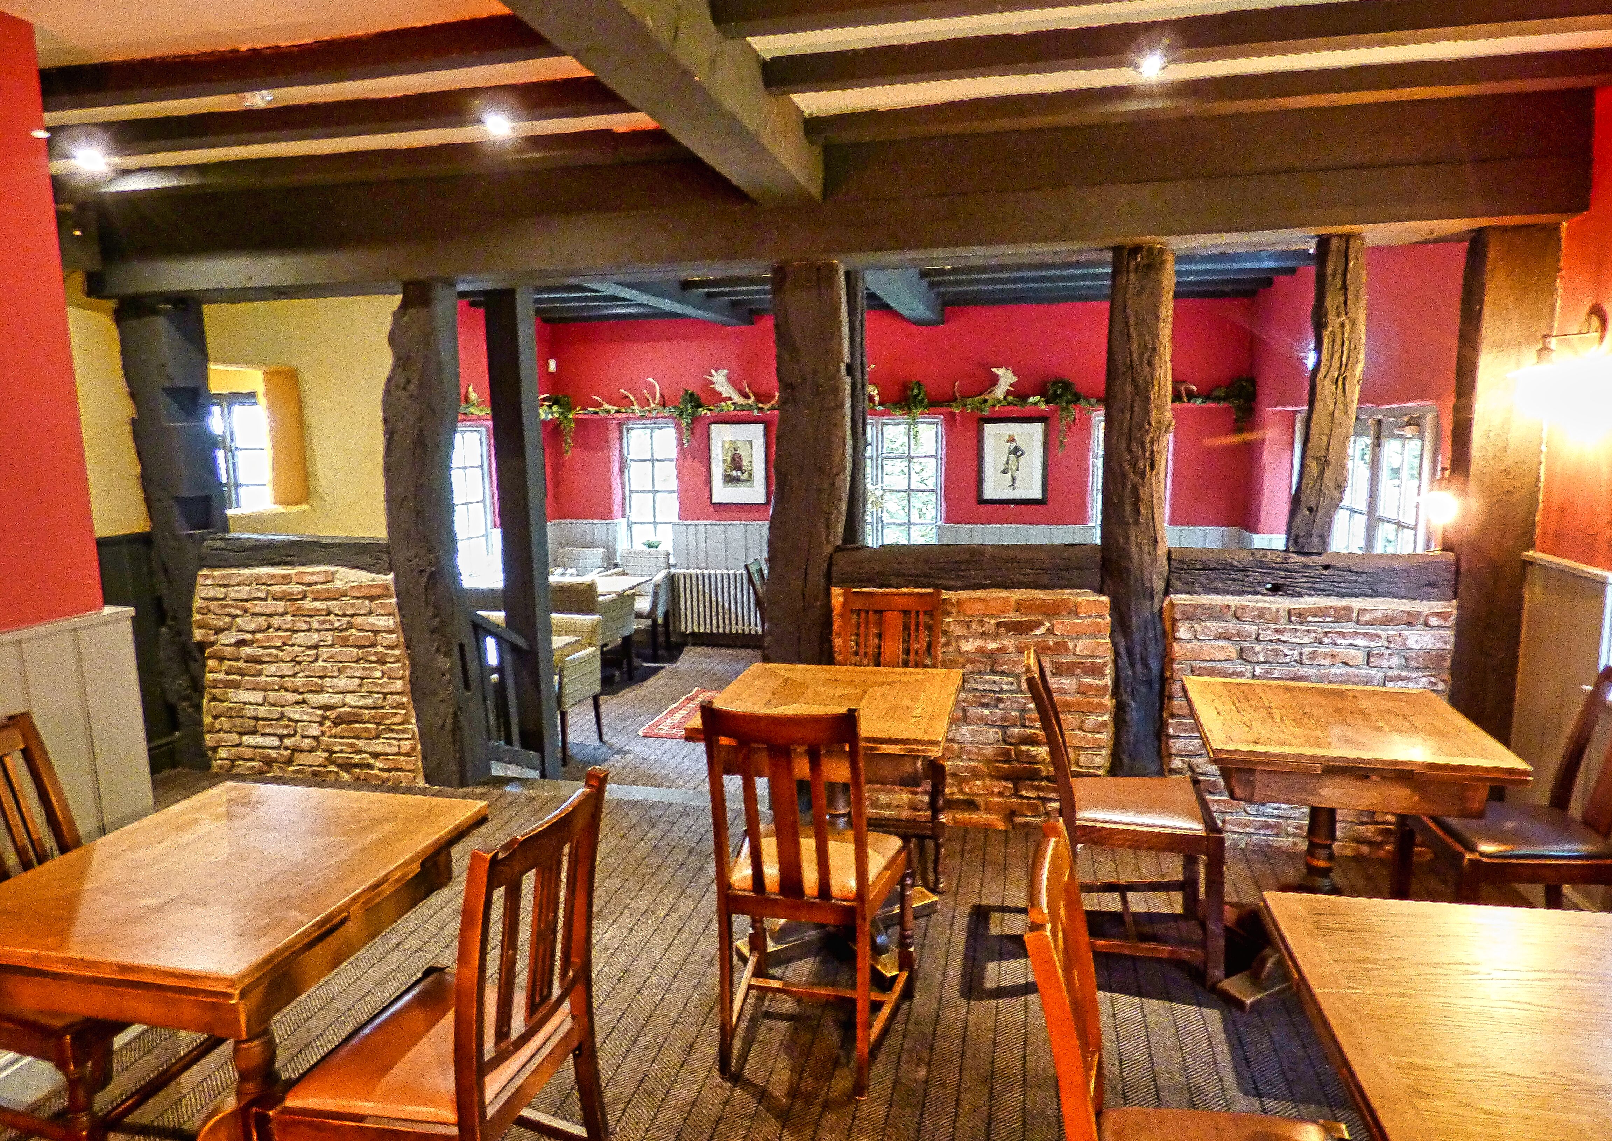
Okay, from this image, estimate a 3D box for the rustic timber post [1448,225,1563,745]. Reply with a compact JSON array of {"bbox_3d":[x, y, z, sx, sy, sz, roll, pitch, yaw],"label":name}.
[{"bbox_3d":[2.390,-0.041,3.279,0.227,2.216,0.177,1,9,12],"label":"rustic timber post"}]

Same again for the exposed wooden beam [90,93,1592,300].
[{"bbox_3d":[-0.287,-1.356,3.584,5.504,0.384,0.368,1,9,12],"label":"exposed wooden beam"}]

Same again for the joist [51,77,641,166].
[{"bbox_3d":[-1.650,-1.504,3.119,2.240,0.088,0.120,1,9,11],"label":"joist"}]

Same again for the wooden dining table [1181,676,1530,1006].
[{"bbox_3d":[1.544,0.795,2.795,0.734,0.745,0.709,2,10,15],"label":"wooden dining table"}]

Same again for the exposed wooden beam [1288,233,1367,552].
[{"bbox_3d":[1.835,-0.618,3.312,0.177,1.084,0.158,1,9,12],"label":"exposed wooden beam"}]

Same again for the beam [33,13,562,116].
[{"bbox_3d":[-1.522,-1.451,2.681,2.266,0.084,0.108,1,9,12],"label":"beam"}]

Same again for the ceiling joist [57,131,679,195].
[{"bbox_3d":[-1.637,-1.608,3.659,2.906,0.084,0.113,1,9,12],"label":"ceiling joist"}]

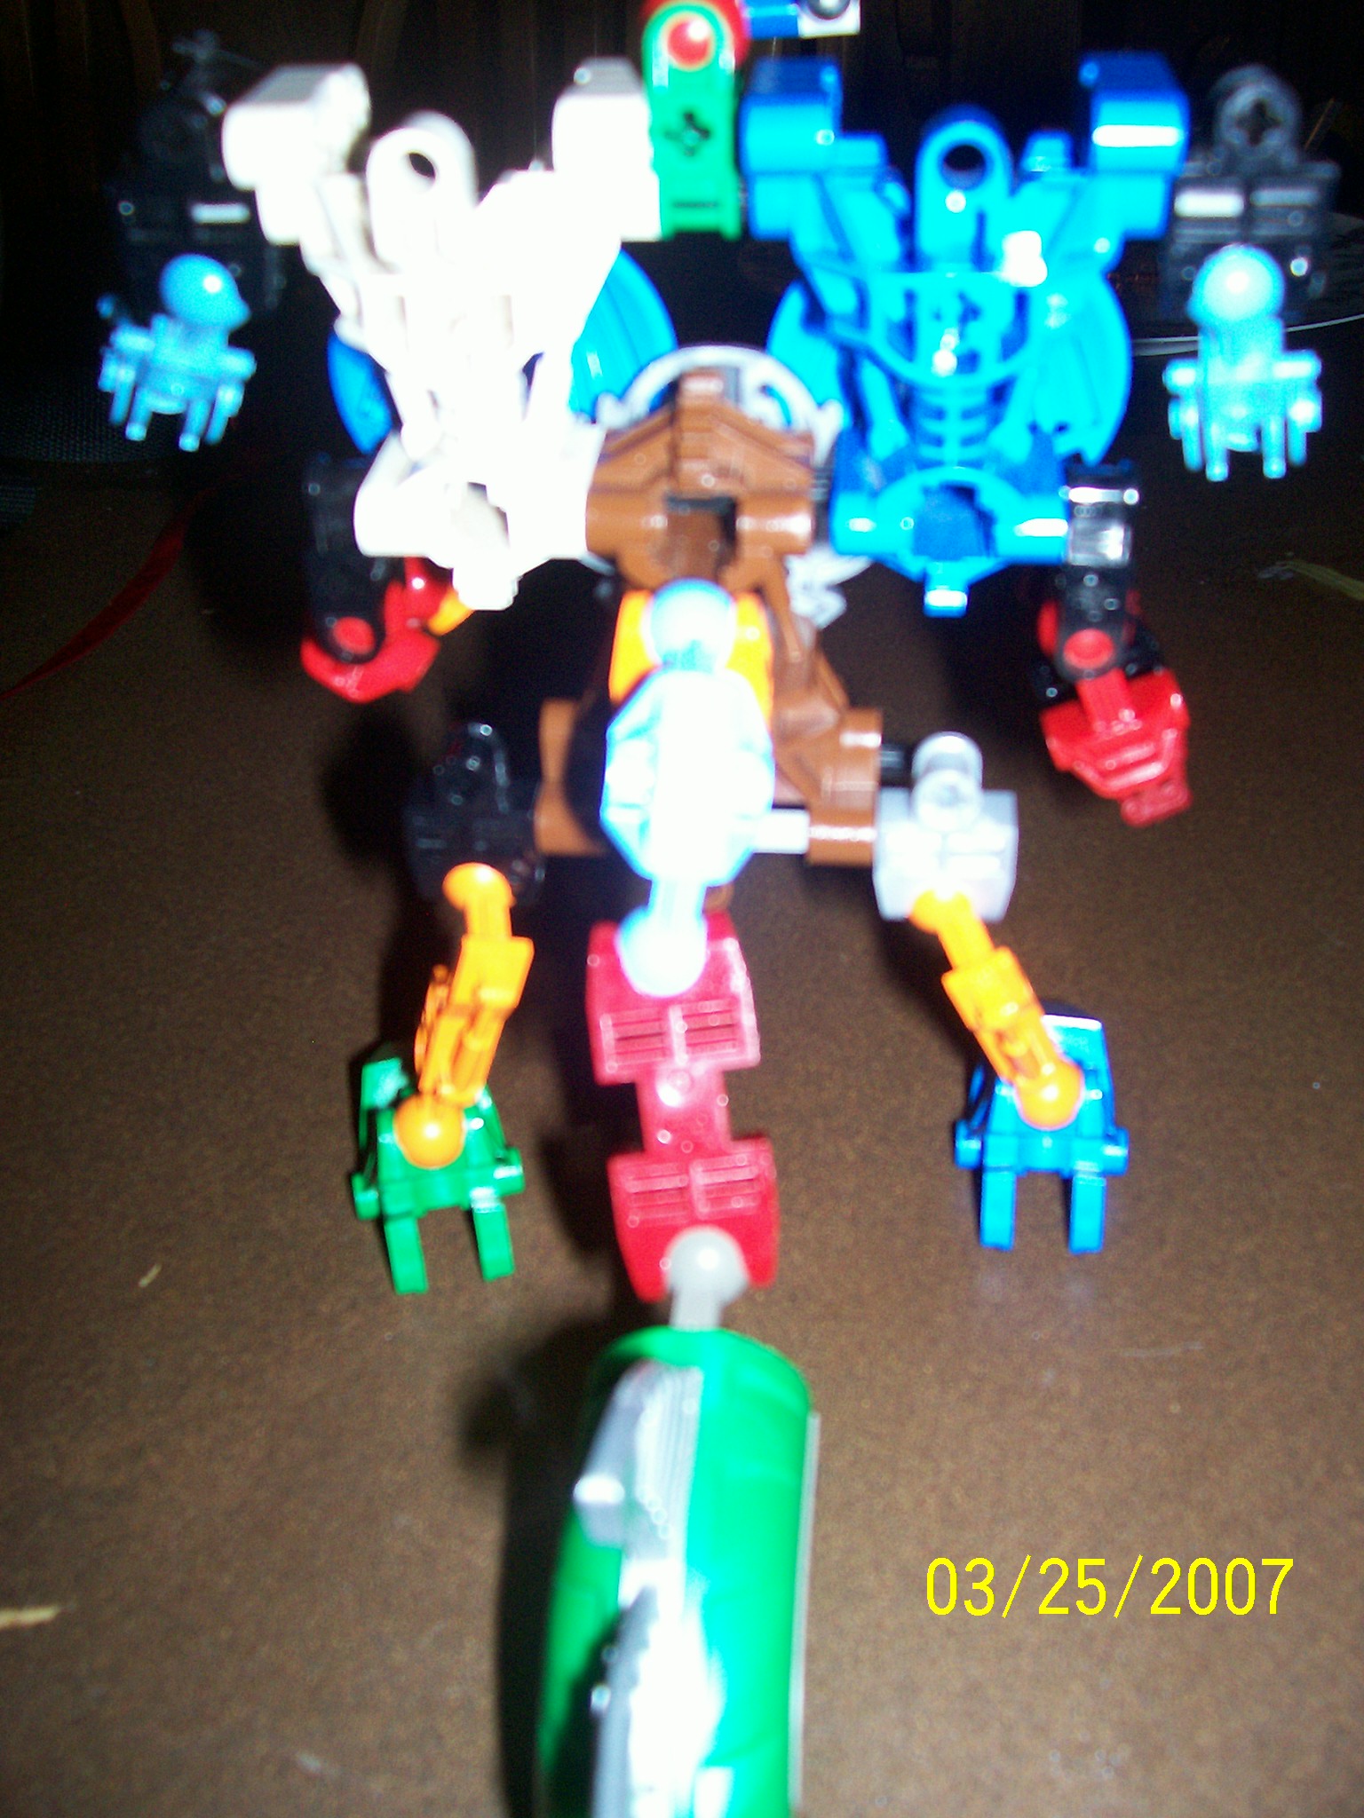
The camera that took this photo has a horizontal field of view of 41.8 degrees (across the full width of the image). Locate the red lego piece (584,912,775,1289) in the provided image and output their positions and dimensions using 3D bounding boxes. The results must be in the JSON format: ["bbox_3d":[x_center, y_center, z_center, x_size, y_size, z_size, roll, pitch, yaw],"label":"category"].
[{"bbox_3d":[0.000,0.024,0.223,0.021,0.046,0.014,-3,5,0],"label":"red lego piece"}]

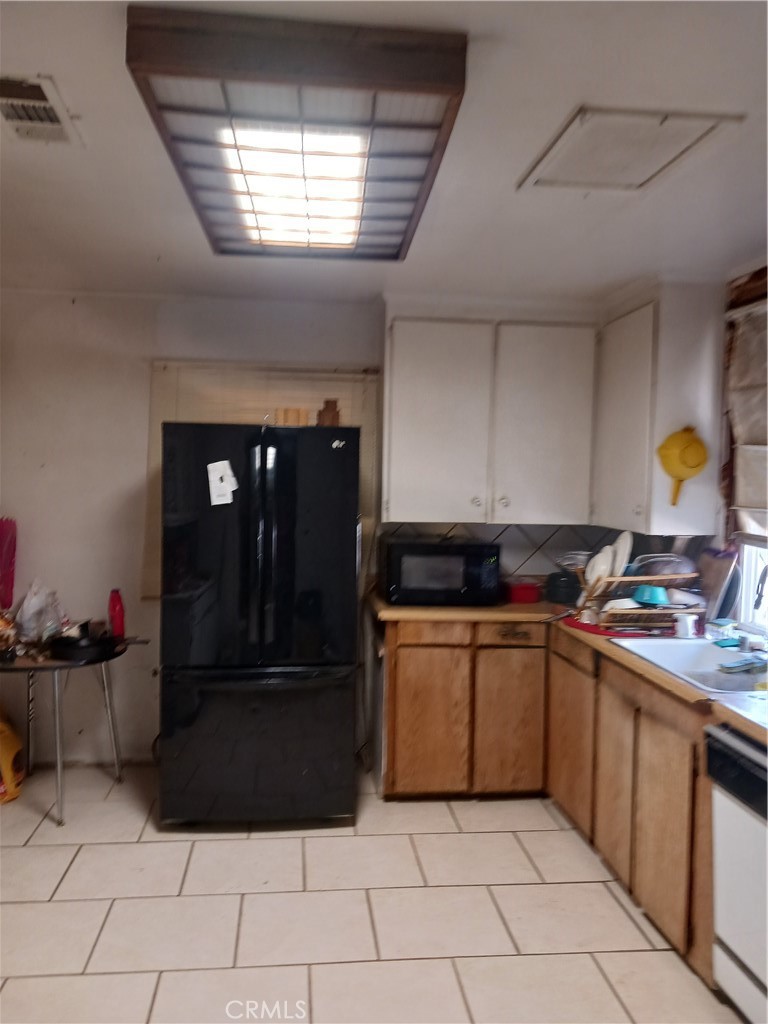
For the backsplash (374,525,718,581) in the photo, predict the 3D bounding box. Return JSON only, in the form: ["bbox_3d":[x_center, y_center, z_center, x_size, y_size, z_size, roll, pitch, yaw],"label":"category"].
[{"bbox_3d":[0.673,0.214,4.368,1.405,0.320,0.030,1,2,-6],"label":"backsplash"}]

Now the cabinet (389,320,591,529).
[{"bbox_3d":[0.525,-0.454,4.181,1.089,1.016,0.314,1,2,-6],"label":"cabinet"}]

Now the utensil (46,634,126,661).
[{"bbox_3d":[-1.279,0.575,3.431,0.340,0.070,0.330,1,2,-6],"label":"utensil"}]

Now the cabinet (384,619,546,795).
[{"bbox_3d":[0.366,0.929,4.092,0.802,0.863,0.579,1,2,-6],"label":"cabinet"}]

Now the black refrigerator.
[{"bbox_3d":[-0.567,0.487,3.787,0.834,1.740,0.830,1,2,-6],"label":"black refrigerator"}]

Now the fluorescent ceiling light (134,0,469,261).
[{"bbox_3d":[-0.223,-0.988,2.321,0.704,0.119,1.365,1,2,-4],"label":"fluorescent ceiling light"}]

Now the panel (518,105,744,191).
[{"bbox_3d":[0.669,-1.025,2.282,0.410,0.022,0.560,1,2,-6],"label":"panel"}]

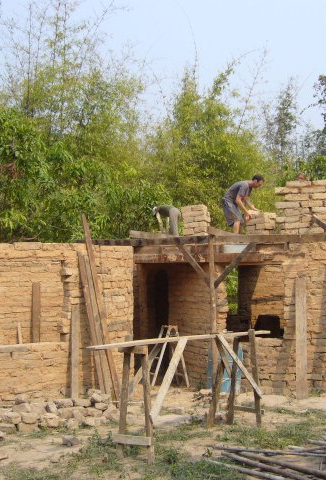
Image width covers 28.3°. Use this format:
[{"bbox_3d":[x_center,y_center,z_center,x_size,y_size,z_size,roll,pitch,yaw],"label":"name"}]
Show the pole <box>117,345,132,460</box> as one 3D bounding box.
[{"bbox_3d":[-0.383,1.625,6.440,0.068,1.065,0.055,2,-3,34],"label":"pole"}]

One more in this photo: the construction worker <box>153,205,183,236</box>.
[{"bbox_3d":[0.079,-0.236,12.700,0.620,0.880,0.400,-1,-2,26],"label":"construction worker"}]

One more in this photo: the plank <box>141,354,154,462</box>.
[{"bbox_3d":[-0.157,1.768,6.880,0.070,1.220,0.060,-3,-2,0],"label":"plank"}]

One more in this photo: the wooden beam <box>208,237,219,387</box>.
[{"bbox_3d":[0.694,1.098,8.760,0.070,2.240,0.070,-1,-2,0],"label":"wooden beam"}]

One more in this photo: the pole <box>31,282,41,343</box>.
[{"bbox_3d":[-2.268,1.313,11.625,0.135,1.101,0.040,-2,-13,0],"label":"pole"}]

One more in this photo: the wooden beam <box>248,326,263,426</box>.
[{"bbox_3d":[1.205,1.795,8.400,0.070,1.280,0.060,-4,0,0],"label":"wooden beam"}]

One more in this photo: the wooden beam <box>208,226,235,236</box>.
[{"bbox_3d":[0.841,-0.122,9.300,0.060,0.110,1.600,-1,-2,23],"label":"wooden beam"}]

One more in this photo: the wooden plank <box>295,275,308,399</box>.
[{"bbox_3d":[2.194,1.539,10.250,0.165,1.910,0.050,1,-6,0],"label":"wooden plank"}]

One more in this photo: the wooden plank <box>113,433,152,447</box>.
[{"bbox_3d":[-0.302,1.938,6.279,0.431,0.078,0.045,-3,-6,28],"label":"wooden plank"}]

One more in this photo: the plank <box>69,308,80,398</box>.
[{"bbox_3d":[-1.321,1.718,9.812,0.110,1.382,0.035,-2,-9,14],"label":"plank"}]

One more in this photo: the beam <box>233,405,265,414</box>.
[{"bbox_3d":[1.055,2.088,7.963,0.439,0.068,0.045,0,-4,35],"label":"beam"}]

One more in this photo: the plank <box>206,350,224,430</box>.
[{"bbox_3d":[0.651,1.813,7.868,0.075,0.942,0.045,7,-3,24],"label":"plank"}]

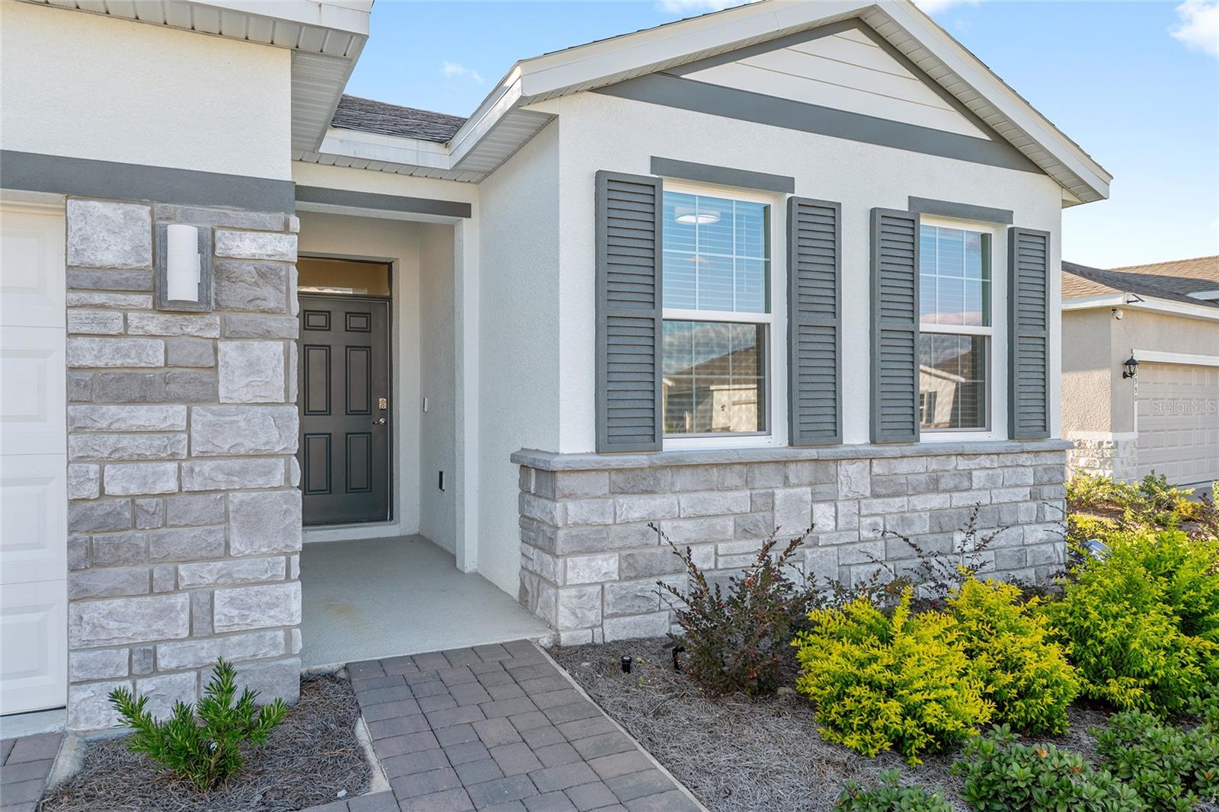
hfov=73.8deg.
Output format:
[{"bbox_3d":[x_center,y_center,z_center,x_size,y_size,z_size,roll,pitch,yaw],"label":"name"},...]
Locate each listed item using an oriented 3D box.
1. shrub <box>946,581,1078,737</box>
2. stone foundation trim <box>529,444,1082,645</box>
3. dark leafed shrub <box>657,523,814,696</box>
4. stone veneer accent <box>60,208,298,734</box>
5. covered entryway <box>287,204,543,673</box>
[{"bbox_3d":[1.765,1.057,3.600,0.683,0.583,0.683,0,1,-25],"label":"shrub"},{"bbox_3d":[1.408,0.757,5.334,4.090,1.015,0.643,0,1,-25],"label":"stone foundation trim"},{"bbox_3d":[0.594,0.935,3.800,0.703,0.764,0.663,0,0,0],"label":"dark leafed shrub"},{"bbox_3d":[-1.815,0.231,3.541,0.854,2.095,0.452,0,1,-25],"label":"stone veneer accent"},{"bbox_3d":[-1.568,-0.113,5.492,1.296,2.573,3.497,0,1,-25],"label":"covered entryway"}]

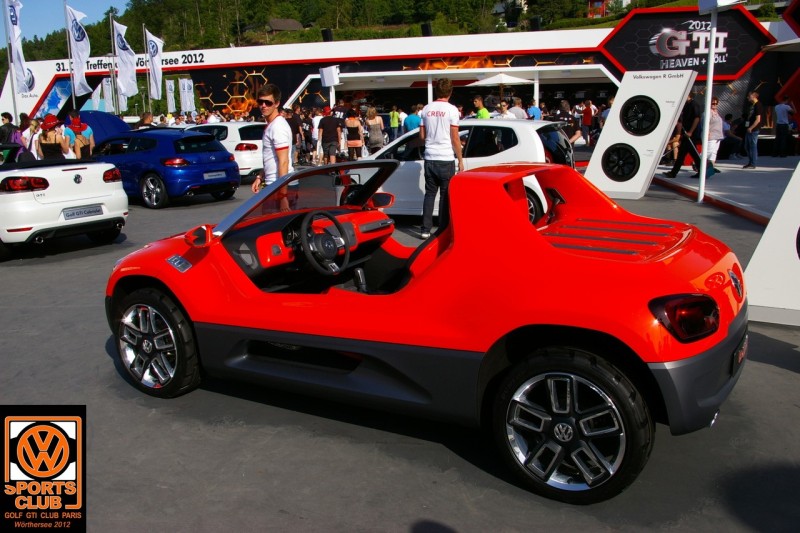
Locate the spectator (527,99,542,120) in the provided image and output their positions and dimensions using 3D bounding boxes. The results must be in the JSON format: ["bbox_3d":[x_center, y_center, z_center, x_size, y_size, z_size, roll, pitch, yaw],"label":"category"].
[{"bbox_3d":[3.915,-3.959,20.134,0.520,1.760,0.350,5,14,23],"label":"spectator"}]

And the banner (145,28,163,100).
[{"bbox_3d":[-10.638,-8.718,29.781,0.850,2.950,0.350,-7,14,-24],"label":"banner"}]

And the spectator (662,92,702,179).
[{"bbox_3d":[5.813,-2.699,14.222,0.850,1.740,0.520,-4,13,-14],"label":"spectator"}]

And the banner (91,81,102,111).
[{"bbox_3d":[-23.998,-13.545,54.455,0.950,2.750,0.300,-3,13,-11],"label":"banner"}]

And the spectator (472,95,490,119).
[{"bbox_3d":[1.651,-2.560,14.000,0.360,1.780,0.500,1,12,9],"label":"spectator"}]

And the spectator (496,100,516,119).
[{"bbox_3d":[2.286,-2.715,15.000,0.500,1.740,0.340,4,13,21],"label":"spectator"}]

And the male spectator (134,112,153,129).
[{"bbox_3d":[-5.571,-2.530,15.300,0.520,1.740,0.340,3,13,18],"label":"male spectator"}]

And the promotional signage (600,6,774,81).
[{"bbox_3d":[8.806,-6.875,21.402,5.140,2.150,0.300,5,14,24],"label":"promotional signage"}]

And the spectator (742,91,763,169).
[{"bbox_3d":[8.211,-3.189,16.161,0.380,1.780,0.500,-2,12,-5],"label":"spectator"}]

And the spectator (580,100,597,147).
[{"bbox_3d":[7.290,-5.568,26.775,0.500,1.760,0.360,-8,14,-30],"label":"spectator"}]

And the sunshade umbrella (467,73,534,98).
[{"bbox_3d":[3.255,-4.890,22.237,2.400,2.650,2.400,-1,12,0],"label":"sunshade umbrella"}]

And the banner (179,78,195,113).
[{"bbox_3d":[-19.175,-15.394,62.000,1.400,3.100,0.150,-4,12,-14],"label":"banner"}]

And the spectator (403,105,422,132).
[{"bbox_3d":[0.350,-3.549,18.985,0.520,1.750,0.350,1,13,7],"label":"spectator"}]

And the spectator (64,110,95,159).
[{"bbox_3d":[-5.774,-1.996,12.614,0.580,1.680,0.360,2,13,11],"label":"spectator"}]

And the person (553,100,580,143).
[{"bbox_3d":[3.593,-2.716,14.980,0.580,1.720,0.420,0,13,6],"label":"person"}]

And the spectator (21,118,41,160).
[{"bbox_3d":[-6.247,-1.748,11.862,0.360,1.560,0.460,-6,14,-24],"label":"spectator"}]

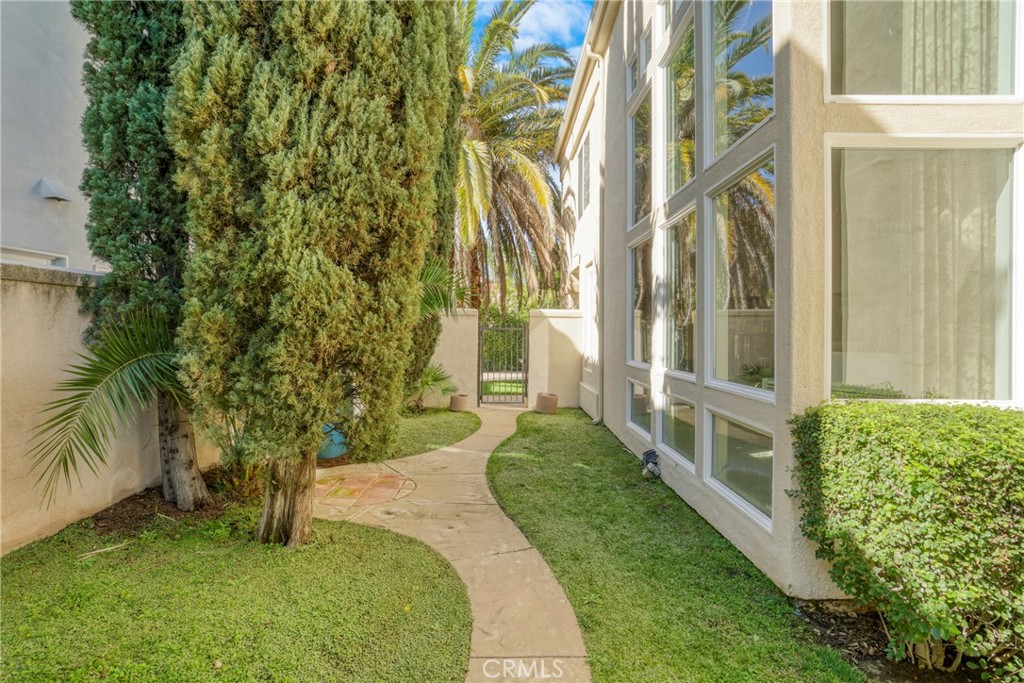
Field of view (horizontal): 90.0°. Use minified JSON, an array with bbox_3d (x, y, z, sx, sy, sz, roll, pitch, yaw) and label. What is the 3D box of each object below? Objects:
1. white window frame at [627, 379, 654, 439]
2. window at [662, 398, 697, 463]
[{"bbox_3d":[1.557,0.790,6.150,0.080,0.590,1.080,0,1,0],"label":"white window frame"},{"bbox_3d":[1.572,0.806,4.830,0.080,0.560,1.050,0,1,0],"label":"window"}]

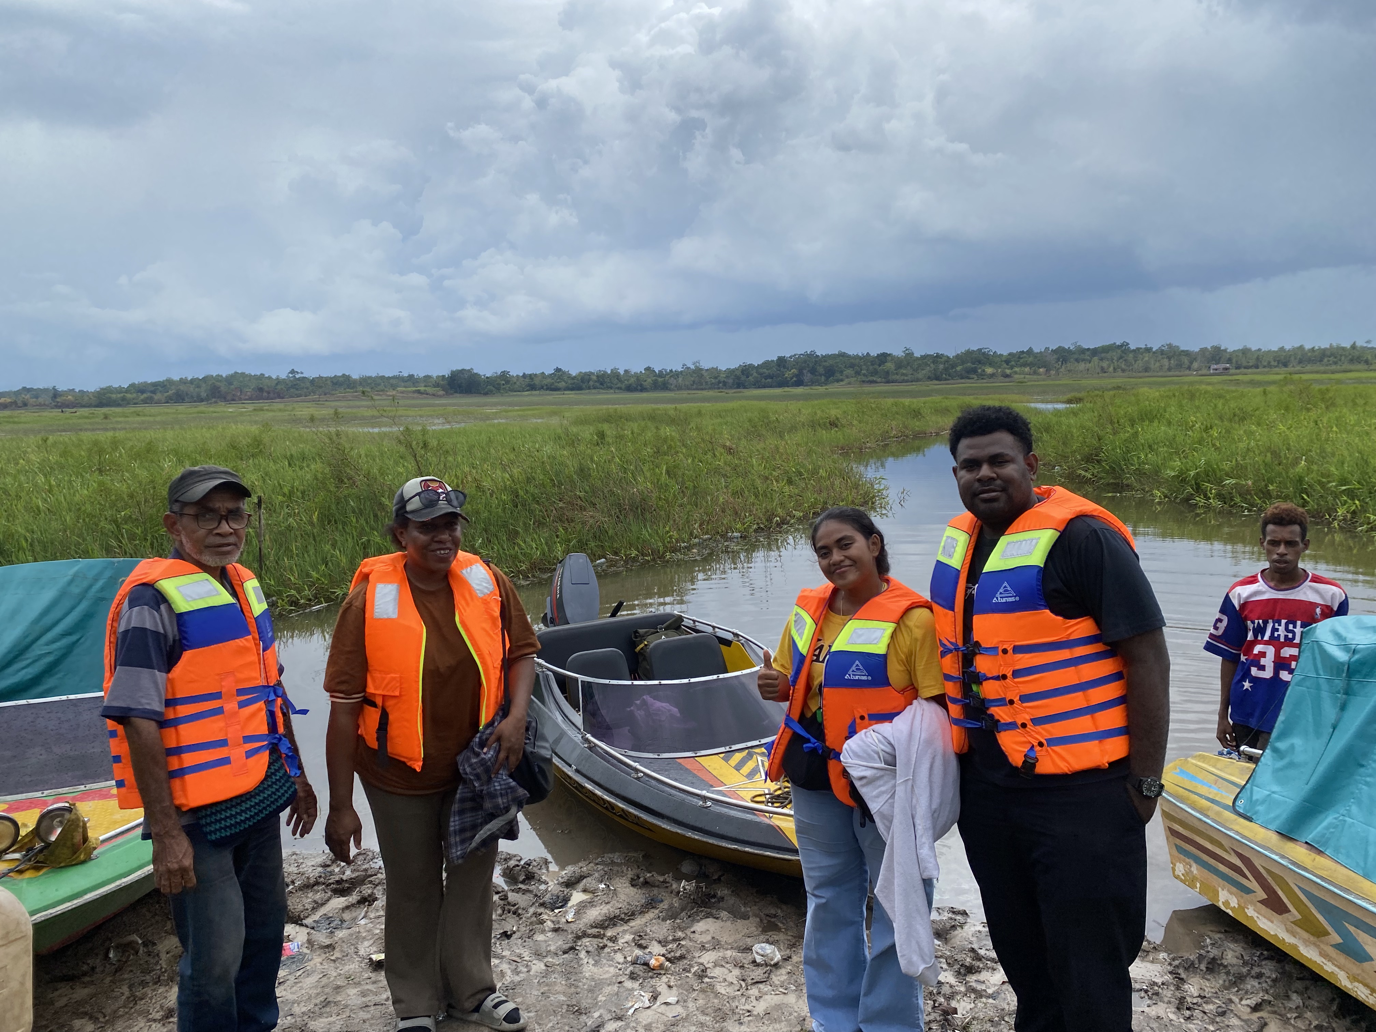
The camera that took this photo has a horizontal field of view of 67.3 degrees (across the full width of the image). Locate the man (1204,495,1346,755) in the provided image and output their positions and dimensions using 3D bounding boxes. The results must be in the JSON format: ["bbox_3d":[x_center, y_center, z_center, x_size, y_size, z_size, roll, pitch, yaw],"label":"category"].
[{"bbox_3d":[2.438,0.764,4.290,0.540,1.660,0.310,1,8,19],"label":"man"}]

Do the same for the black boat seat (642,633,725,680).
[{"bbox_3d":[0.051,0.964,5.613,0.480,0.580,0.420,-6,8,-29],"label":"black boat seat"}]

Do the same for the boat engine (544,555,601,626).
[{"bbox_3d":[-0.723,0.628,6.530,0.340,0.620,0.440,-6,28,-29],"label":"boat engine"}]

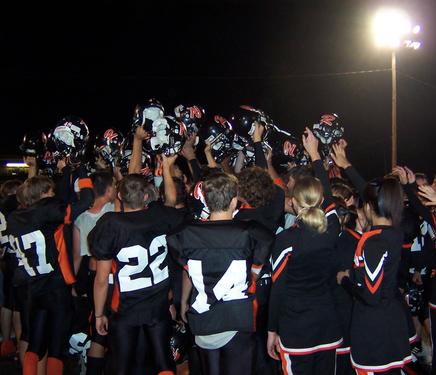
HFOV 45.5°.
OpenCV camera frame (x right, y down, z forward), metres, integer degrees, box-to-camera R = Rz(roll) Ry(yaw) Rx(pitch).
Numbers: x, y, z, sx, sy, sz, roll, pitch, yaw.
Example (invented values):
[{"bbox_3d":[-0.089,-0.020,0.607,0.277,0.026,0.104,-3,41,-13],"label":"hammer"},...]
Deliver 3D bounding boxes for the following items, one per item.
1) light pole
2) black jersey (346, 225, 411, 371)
[{"bbox_3d":[14.400,-6.200,42.000,3.700,15.800,1.200,0,0,19],"label":"light pole"},{"bbox_3d":[0.807,0.545,2.600,0.410,0.720,0.280,0,0,-43],"label":"black jersey"}]

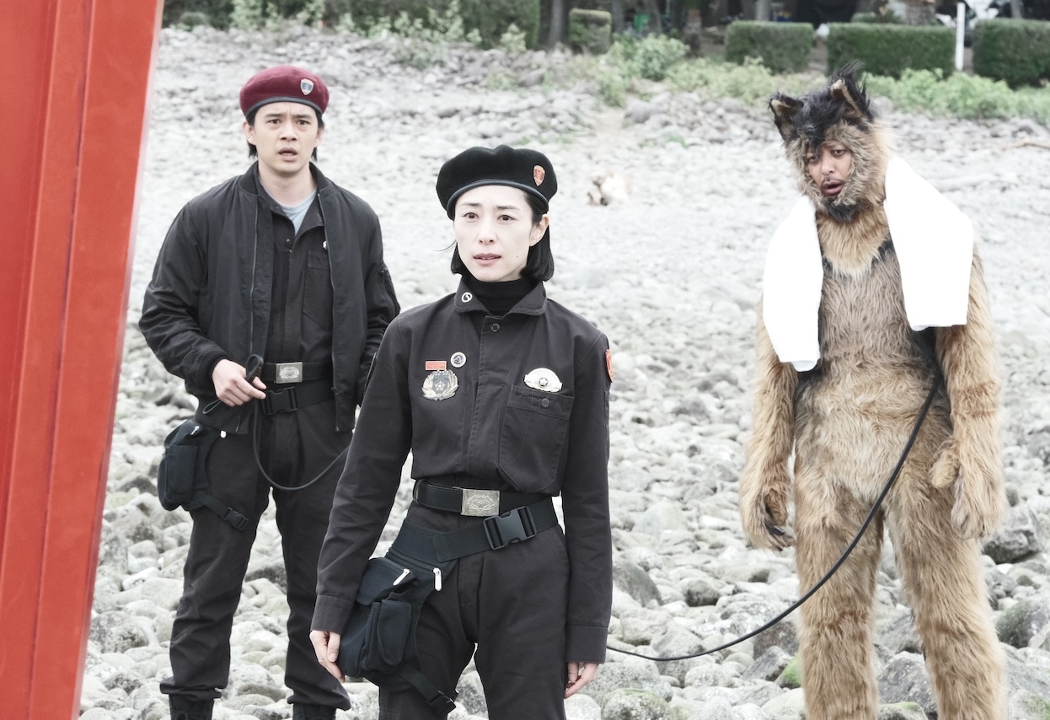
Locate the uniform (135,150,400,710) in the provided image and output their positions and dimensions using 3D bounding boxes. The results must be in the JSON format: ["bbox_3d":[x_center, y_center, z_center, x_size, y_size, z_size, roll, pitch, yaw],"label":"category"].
[{"bbox_3d":[-0.605,0.181,13.800,0.580,1.280,0.380,0,3,-8],"label":"uniform"}]

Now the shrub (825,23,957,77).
[{"bbox_3d":[5.341,-4.516,85.000,1.800,0.820,0.900,0,3,0],"label":"shrub"}]

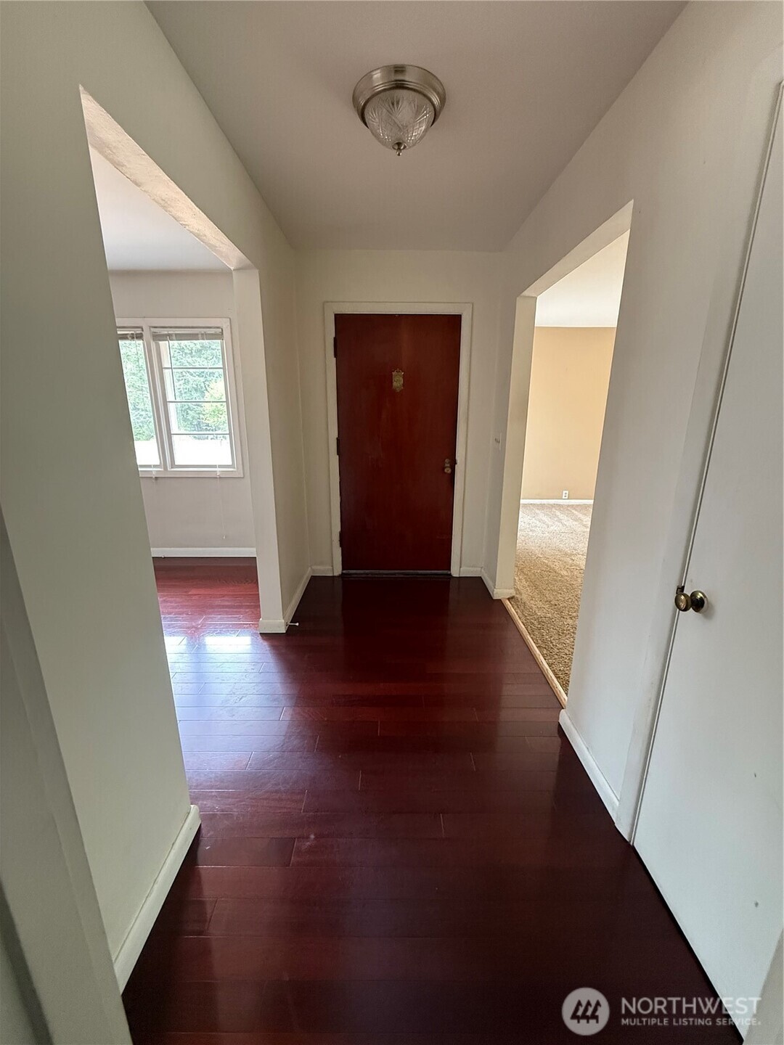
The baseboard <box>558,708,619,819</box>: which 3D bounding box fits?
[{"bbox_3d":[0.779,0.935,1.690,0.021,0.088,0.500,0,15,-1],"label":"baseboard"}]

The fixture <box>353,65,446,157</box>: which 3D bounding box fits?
[{"bbox_3d":[0.026,-1.422,1.528,0.330,0.170,0.330,0,15,-1],"label":"fixture"}]

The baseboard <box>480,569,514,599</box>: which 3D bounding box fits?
[{"bbox_3d":[0.835,0.477,3.359,0.158,0.088,0.424,0,15,-1],"label":"baseboard"}]

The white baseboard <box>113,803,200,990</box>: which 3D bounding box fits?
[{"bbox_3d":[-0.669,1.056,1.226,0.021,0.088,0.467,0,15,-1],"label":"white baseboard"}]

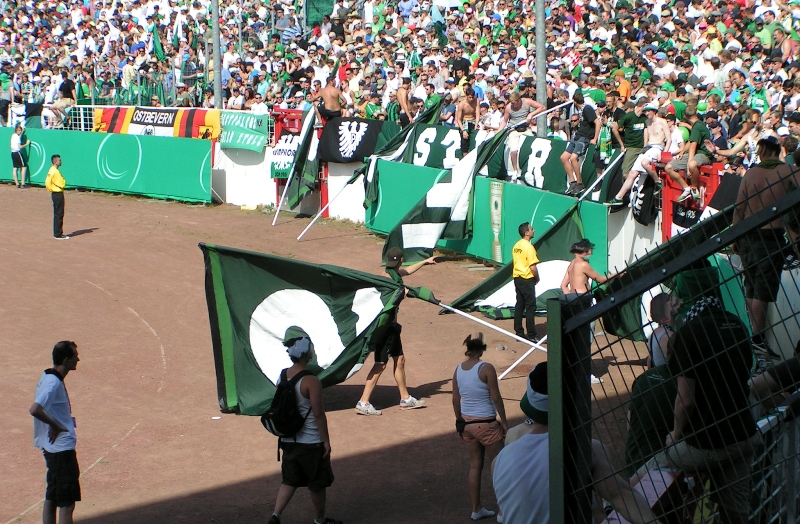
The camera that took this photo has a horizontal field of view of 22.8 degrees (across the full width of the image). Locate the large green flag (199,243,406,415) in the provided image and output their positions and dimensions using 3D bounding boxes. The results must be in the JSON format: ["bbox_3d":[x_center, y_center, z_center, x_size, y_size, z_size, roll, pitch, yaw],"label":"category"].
[{"bbox_3d":[-1.083,0.746,22.300,2.350,1.900,0.700,0,6,3],"label":"large green flag"}]

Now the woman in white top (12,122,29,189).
[{"bbox_3d":[-11.219,-3.111,58.600,0.450,1.760,0.500,-6,8,-40],"label":"woman in white top"}]

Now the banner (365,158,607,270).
[{"bbox_3d":[1.410,-0.879,39.600,0.200,1.600,11.400,-3,7,-22],"label":"banner"}]

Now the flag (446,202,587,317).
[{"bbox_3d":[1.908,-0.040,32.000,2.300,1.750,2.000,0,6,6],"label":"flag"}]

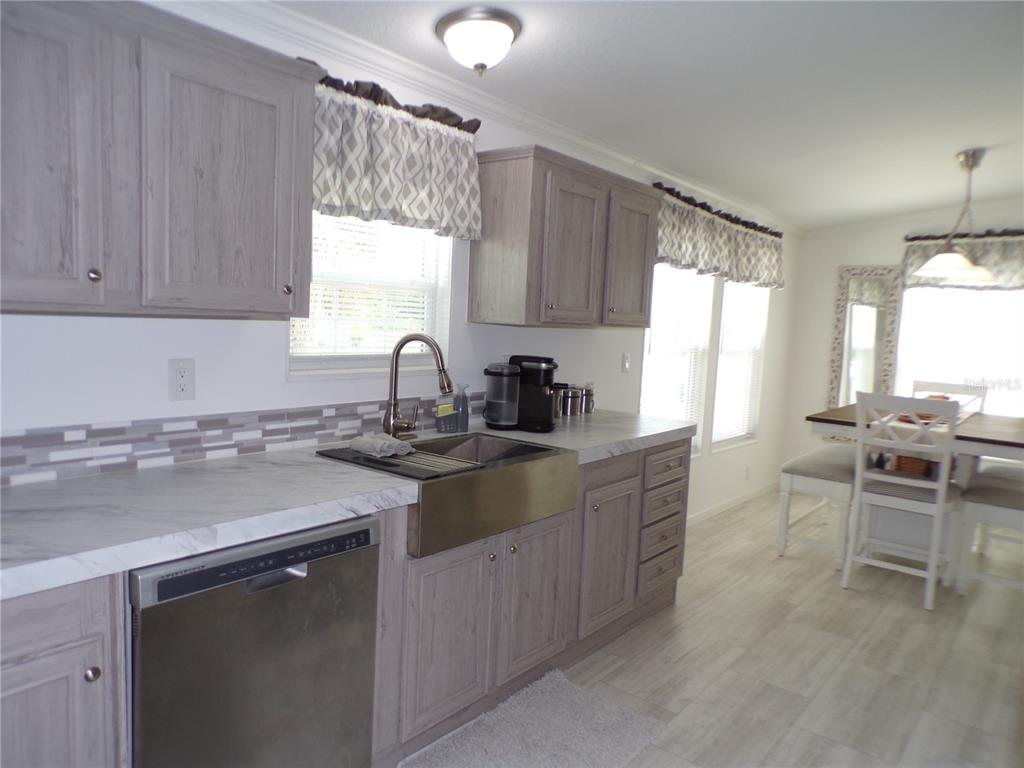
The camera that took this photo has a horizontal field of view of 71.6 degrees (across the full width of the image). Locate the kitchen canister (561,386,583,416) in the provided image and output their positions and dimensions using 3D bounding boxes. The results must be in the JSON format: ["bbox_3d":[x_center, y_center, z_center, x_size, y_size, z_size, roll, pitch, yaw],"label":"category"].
[{"bbox_3d":[0.301,0.087,3.527,0.090,0.135,0.095,3,5,0],"label":"kitchen canister"}]

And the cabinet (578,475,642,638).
[{"bbox_3d":[0.188,0.661,3.049,0.560,0.595,0.435,7,7,39],"label":"cabinet"}]

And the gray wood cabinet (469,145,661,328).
[{"bbox_3d":[0.279,-0.604,3.214,0.330,0.678,1.020,7,7,39],"label":"gray wood cabinet"}]

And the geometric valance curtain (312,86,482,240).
[{"bbox_3d":[-0.407,-0.785,2.557,0.085,0.422,0.895,7,7,39],"label":"geometric valance curtain"}]

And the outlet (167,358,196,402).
[{"bbox_3d":[-0.948,-0.011,2.043,0.012,0.118,0.076,7,7,39],"label":"outlet"}]

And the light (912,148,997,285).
[{"bbox_3d":[2.560,-0.936,3.996,0.320,0.740,0.920,7,7,39],"label":"light"}]

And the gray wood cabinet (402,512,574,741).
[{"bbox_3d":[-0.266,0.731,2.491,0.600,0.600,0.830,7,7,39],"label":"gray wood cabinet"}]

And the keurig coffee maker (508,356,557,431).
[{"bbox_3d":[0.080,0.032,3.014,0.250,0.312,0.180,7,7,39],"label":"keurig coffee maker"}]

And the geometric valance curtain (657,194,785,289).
[{"bbox_3d":[1.496,-0.932,4.893,0.085,0.415,2.230,7,7,39],"label":"geometric valance curtain"}]

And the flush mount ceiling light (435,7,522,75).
[{"bbox_3d":[-0.107,-1.096,2.345,0.290,0.155,0.290,-3,1,0],"label":"flush mount ceiling light"}]

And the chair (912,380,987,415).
[{"bbox_3d":[2.837,0.538,4.754,0.465,1.065,0.550,7,7,39],"label":"chair"}]

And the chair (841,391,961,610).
[{"bbox_3d":[2.139,0.588,3.854,0.480,1.075,0.560,7,7,39],"label":"chair"}]

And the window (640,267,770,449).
[{"bbox_3d":[1.391,-0.231,4.916,0.090,1.460,2.010,7,7,39],"label":"window"}]

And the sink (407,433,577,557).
[{"bbox_3d":[-0.211,0.341,2.423,0.505,0.230,0.770,7,7,39],"label":"sink"}]

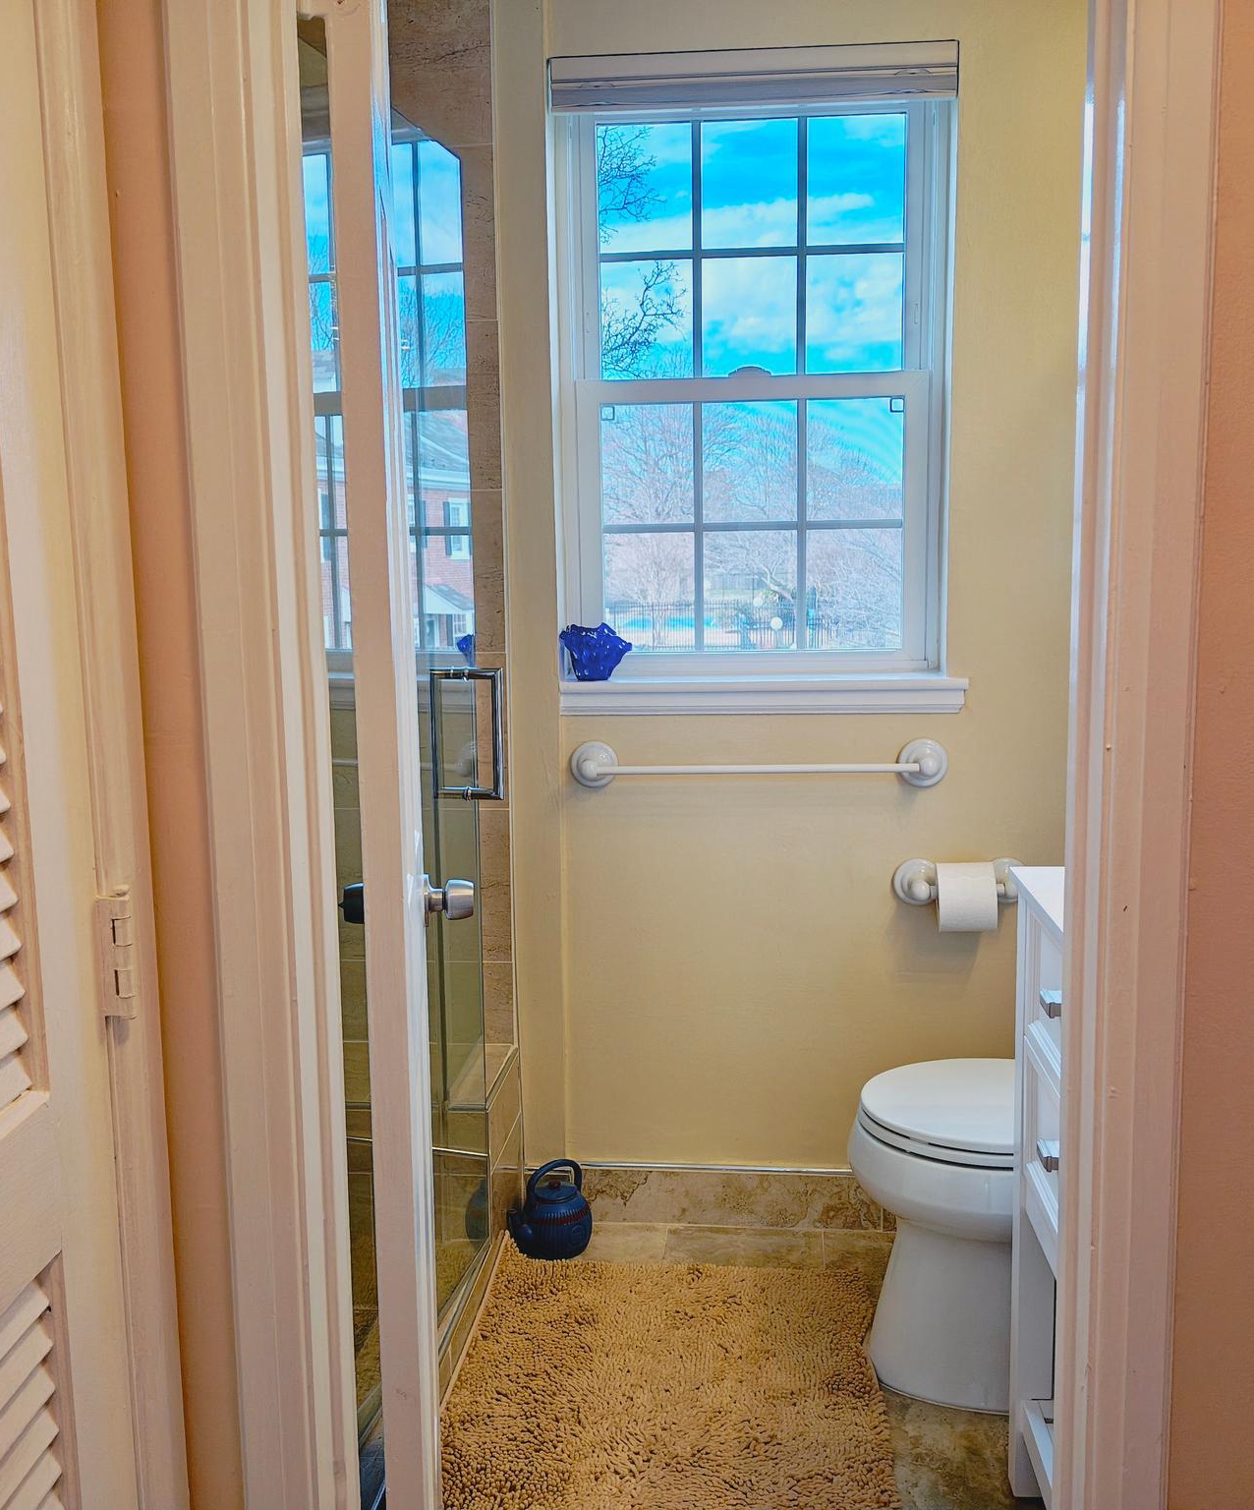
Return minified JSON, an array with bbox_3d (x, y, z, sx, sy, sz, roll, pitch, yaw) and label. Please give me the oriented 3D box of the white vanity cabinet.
[{"bbox_3d":[0.739,0.618,1.611,0.530,0.875,0.610,0,8,5],"label":"white vanity cabinet"}]

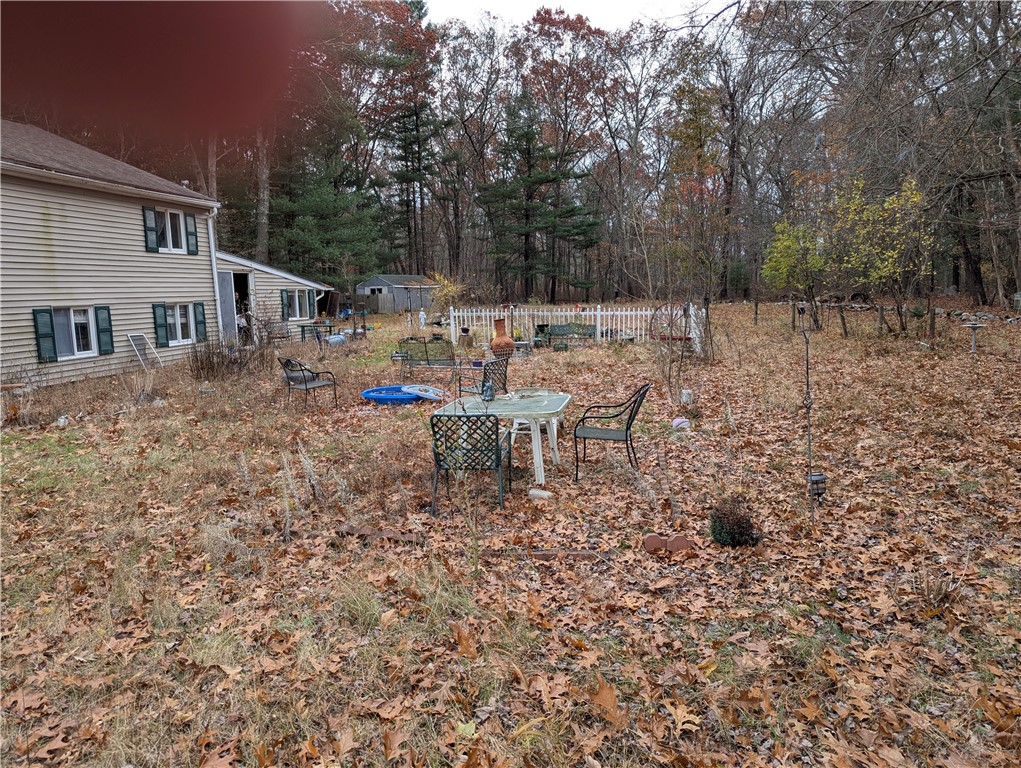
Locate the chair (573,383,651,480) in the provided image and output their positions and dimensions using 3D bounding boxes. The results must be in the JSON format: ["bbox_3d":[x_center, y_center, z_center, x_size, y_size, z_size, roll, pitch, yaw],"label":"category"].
[{"bbox_3d":[1.045,0.465,7.127,0.710,0.885,0.610,0,8,14],"label":"chair"}]

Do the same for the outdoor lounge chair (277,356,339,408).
[{"bbox_3d":[-3.362,-0.013,11.744,0.710,0.870,0.610,-9,11,-43],"label":"outdoor lounge chair"}]

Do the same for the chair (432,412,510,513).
[{"bbox_3d":[-0.338,0.639,6.284,0.610,0.865,0.610,-1,8,7],"label":"chair"}]

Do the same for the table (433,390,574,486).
[{"bbox_3d":[-0.022,0.563,7.264,1.200,0.720,1.060,-1,8,8],"label":"table"}]

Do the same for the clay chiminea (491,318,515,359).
[{"bbox_3d":[-0.191,-0.972,16.420,0.550,1.030,0.540,-2,8,0],"label":"clay chiminea"}]

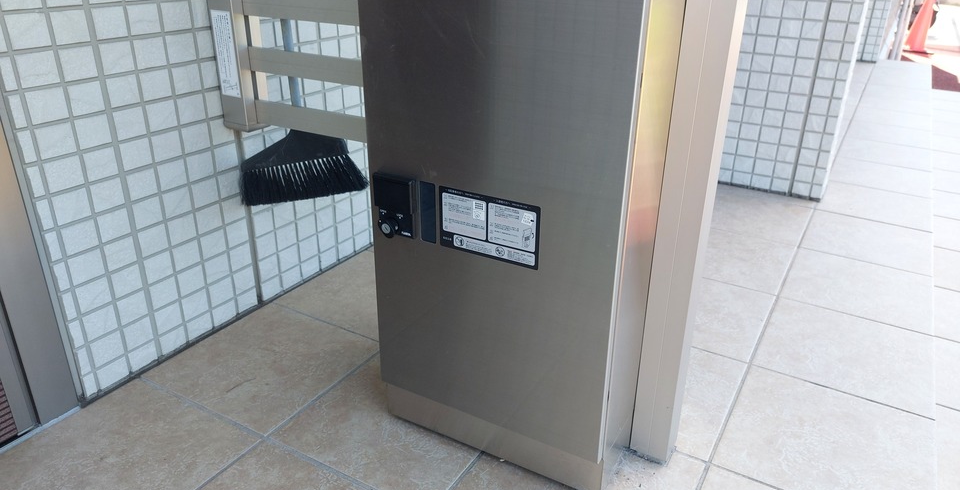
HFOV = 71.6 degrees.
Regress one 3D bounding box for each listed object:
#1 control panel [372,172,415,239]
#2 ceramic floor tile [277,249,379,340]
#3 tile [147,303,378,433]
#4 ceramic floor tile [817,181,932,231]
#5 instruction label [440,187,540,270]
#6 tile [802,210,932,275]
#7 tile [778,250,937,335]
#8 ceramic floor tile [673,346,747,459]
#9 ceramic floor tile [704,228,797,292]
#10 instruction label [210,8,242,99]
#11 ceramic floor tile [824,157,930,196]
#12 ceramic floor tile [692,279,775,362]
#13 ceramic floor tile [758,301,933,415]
[{"bbox_3d":[-0.116,-0.050,0.894,0.061,0.085,0.020,14,28,27],"label":"control panel"},{"bbox_3d":[-0.233,0.109,1.468,0.313,0.010,0.296,15,28,28],"label":"ceramic floor tile"},{"bbox_3d":[-0.388,0.216,1.233,0.309,0.010,0.296,15,28,28],"label":"tile"},{"bbox_3d":[1.171,-0.117,1.982,0.285,0.010,0.296,15,28,28],"label":"ceramic floor tile"},{"bbox_3d":[0.010,-0.022,0.840,0.145,0.083,0.002,14,28,27],"label":"instruction label"},{"bbox_3d":[1.014,-0.010,1.747,0.285,0.010,0.296,15,28,28],"label":"tile"},{"bbox_3d":[0.858,0.097,1.512,0.285,0.010,0.296,15,28,28],"label":"tile"},{"bbox_3d":[0.289,0.244,1.176,0.296,0.010,0.296,15,28,28],"label":"ceramic floor tile"},{"bbox_3d":[0.601,0.032,1.643,0.296,0.010,0.296,15,28,28],"label":"ceramic floor tile"},{"bbox_3d":[-0.440,-0.330,1.155,0.048,0.144,0.001,15,28,28],"label":"instruction label"},{"bbox_3d":[1.328,-0.224,2.217,0.285,0.010,0.296,15,28,28],"label":"ceramic floor tile"},{"bbox_3d":[0.445,0.138,1.409,0.296,0.010,0.296,15,28,28],"label":"ceramic floor tile"},{"bbox_3d":[0.701,0.203,1.277,0.285,0.010,0.296,15,28,28],"label":"ceramic floor tile"}]

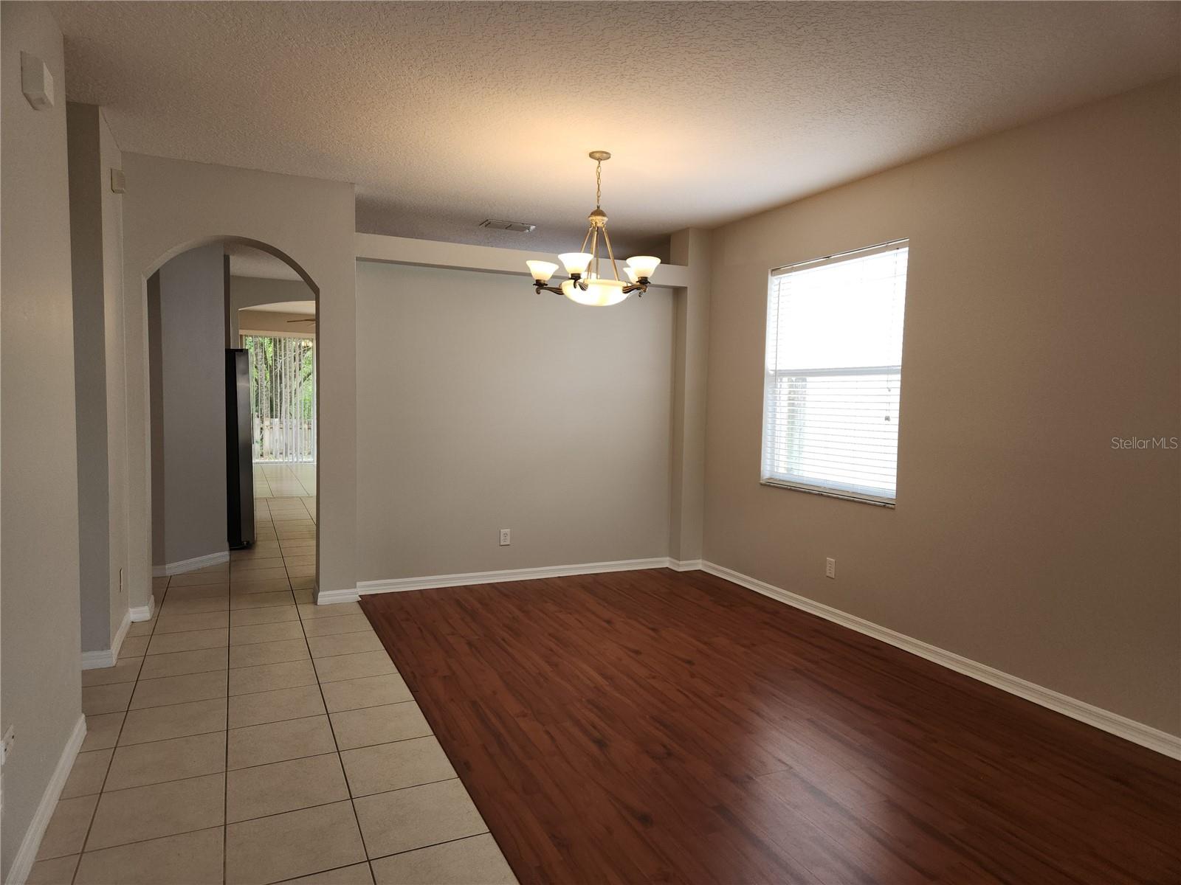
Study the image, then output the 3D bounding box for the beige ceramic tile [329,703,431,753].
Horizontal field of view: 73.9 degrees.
[{"bbox_3d":[-0.908,1.230,3.386,0.383,0.012,0.389,-1,4,-24],"label":"beige ceramic tile"}]

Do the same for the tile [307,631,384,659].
[{"bbox_3d":[-1.401,1.155,4.474,0.383,0.010,0.391,-1,4,-24],"label":"tile"}]

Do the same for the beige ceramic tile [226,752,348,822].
[{"bbox_3d":[-1.110,1.260,2.875,0.403,0.010,0.391,-1,4,-24],"label":"beige ceramic tile"}]

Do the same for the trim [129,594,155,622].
[{"bbox_3d":[-2.836,1.059,4.972,0.125,0.090,0.260,-1,4,-24],"label":"trim"}]

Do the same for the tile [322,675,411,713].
[{"bbox_3d":[-1.092,1.222,3.820,0.390,0.010,0.398,-1,4,-24],"label":"tile"}]

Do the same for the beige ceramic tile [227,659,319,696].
[{"bbox_3d":[-1.591,1.184,3.933,0.401,0.012,0.389,-1,4,-24],"label":"beige ceramic tile"}]

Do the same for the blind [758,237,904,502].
[{"bbox_3d":[1.621,-0.450,5.273,0.120,1.580,1.330,-1,4,-24],"label":"blind"}]

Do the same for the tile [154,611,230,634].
[{"bbox_3d":[-2.478,1.126,4.900,0.402,0.010,0.398,-1,4,-24],"label":"tile"}]

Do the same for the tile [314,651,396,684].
[{"bbox_3d":[-1.231,1.179,4.096,0.383,0.012,0.389,-1,4,-24],"label":"tile"}]

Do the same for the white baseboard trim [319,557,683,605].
[{"bbox_3d":[-0.580,1.021,5.901,2.804,0.093,0.165,-1,4,-23],"label":"white baseboard trim"}]

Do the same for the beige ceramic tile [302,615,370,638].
[{"bbox_3d":[-1.580,1.145,4.890,0.390,0.010,0.398,-1,4,-24],"label":"beige ceramic tile"}]

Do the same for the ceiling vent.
[{"bbox_3d":[-0.655,-1.713,6.228,0.410,0.020,0.275,-1,4,-24],"label":"ceiling vent"}]

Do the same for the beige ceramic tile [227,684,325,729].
[{"bbox_3d":[-1.430,1.210,3.578,0.401,0.012,0.389,-1,4,-24],"label":"beige ceramic tile"}]

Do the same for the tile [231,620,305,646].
[{"bbox_3d":[-1.943,1.150,4.715,0.402,0.010,0.398,-1,4,-24],"label":"tile"}]

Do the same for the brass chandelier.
[{"bbox_3d":[0.035,-1.231,4.545,0.780,0.860,0.780,1,4,0],"label":"brass chandelier"}]

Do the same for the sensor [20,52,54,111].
[{"bbox_3d":[-1.812,-1.182,2.579,0.060,0.124,0.156,-1,4,-24],"label":"sensor"}]

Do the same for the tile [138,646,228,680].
[{"bbox_3d":[-2.122,1.164,4.121,0.401,0.012,0.389,-1,4,-24],"label":"tile"}]

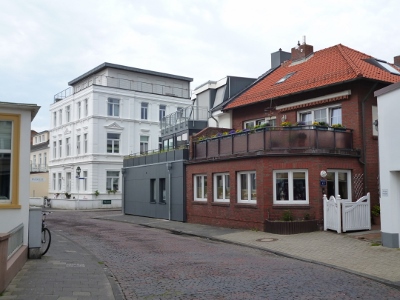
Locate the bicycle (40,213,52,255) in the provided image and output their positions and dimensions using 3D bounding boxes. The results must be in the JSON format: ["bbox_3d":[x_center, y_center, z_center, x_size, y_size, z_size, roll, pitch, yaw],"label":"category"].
[{"bbox_3d":[-4.394,2.216,12.646,0.600,1.100,1.780,4,-7,-42],"label":"bicycle"}]

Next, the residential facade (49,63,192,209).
[{"bbox_3d":[-9.481,-0.804,55.781,12.509,14.677,13.297,3,-6,-36],"label":"residential facade"}]

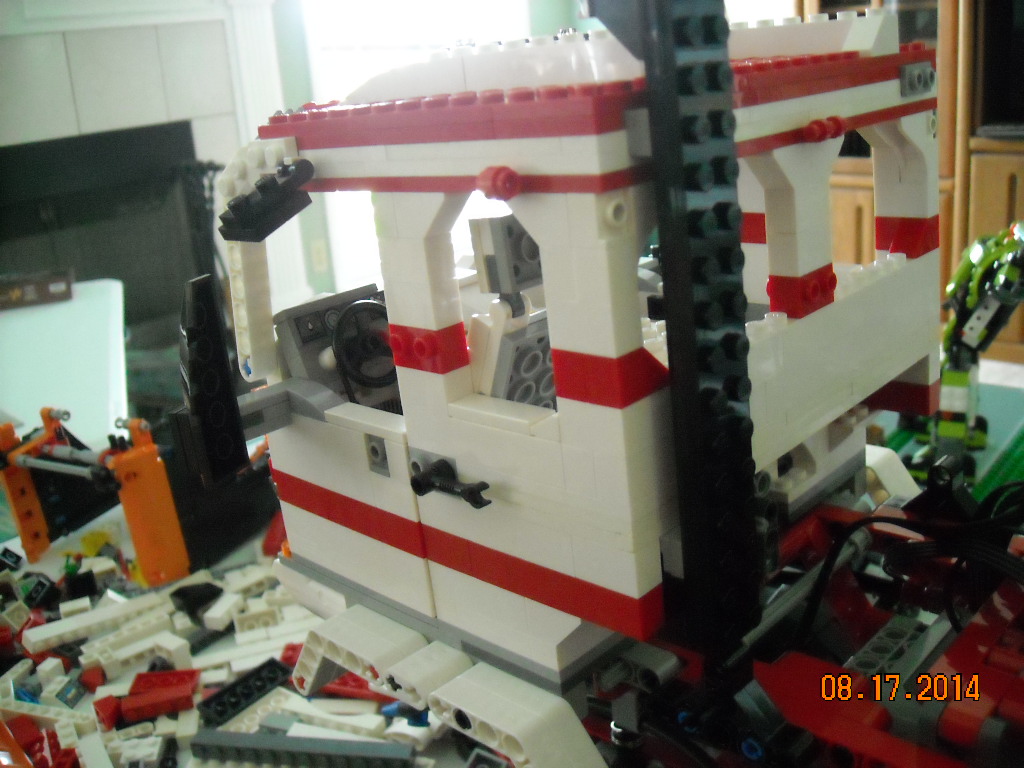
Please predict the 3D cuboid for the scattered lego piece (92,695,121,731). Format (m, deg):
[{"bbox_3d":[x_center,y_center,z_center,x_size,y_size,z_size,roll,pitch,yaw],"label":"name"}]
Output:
[{"bbox_3d":[-0.195,0.158,0.499,0.010,0.012,0.013,-11,16,-25],"label":"scattered lego piece"}]

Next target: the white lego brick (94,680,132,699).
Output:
[{"bbox_3d":[-0.204,0.159,0.535,0.022,0.007,0.014,-10,15,-21],"label":"white lego brick"}]

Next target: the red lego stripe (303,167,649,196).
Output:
[{"bbox_3d":[-0.014,-0.041,0.211,0.095,0.003,0.010,11,24,44],"label":"red lego stripe"}]

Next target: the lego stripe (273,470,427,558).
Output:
[{"bbox_3d":[-0.041,0.031,0.269,0.008,0.010,0.064,-22,22,-39],"label":"lego stripe"}]

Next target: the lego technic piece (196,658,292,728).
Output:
[{"bbox_3d":[-0.136,0.157,0.531,0.016,0.005,0.048,15,27,37],"label":"lego technic piece"}]

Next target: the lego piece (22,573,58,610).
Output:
[{"bbox_3d":[-0.276,0.122,0.605,0.013,0.011,0.017,-8,17,-3],"label":"lego piece"}]

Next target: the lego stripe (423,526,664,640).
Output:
[{"bbox_3d":[0.005,0.040,0.223,0.064,0.010,0.008,11,25,44],"label":"lego stripe"}]

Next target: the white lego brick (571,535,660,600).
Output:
[{"bbox_3d":[0.021,0.034,0.203,0.016,0.010,0.008,11,25,44],"label":"white lego brick"}]

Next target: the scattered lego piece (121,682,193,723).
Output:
[{"bbox_3d":[-0.170,0.155,0.498,0.032,0.009,0.008,-9,15,-17],"label":"scattered lego piece"}]

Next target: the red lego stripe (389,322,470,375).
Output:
[{"bbox_3d":[-0.018,-0.009,0.225,0.016,0.010,0.010,11,25,44],"label":"red lego stripe"}]

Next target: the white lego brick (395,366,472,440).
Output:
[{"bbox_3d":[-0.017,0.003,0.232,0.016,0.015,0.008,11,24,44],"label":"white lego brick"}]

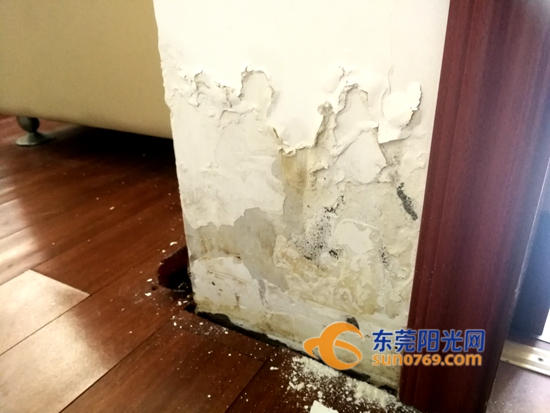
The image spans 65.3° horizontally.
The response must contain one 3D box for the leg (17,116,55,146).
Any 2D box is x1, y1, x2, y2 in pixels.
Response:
[{"bbox_3d":[-0.664,-0.214,1.173,0.094,0.074,0.094,12,29,27],"label":"leg"}]

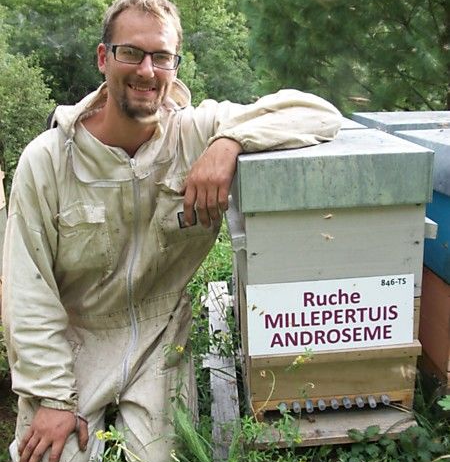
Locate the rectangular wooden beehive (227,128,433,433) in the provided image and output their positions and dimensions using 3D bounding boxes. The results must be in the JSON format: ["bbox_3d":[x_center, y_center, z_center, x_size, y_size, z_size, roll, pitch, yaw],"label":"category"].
[{"bbox_3d":[0.226,0.096,1.317,0.395,0.600,0.420,-3,17,0],"label":"rectangular wooden beehive"}]

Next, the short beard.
[{"bbox_3d":[-0.163,-0.233,1.055,0.085,0.055,0.050,4,18,-22],"label":"short beard"}]

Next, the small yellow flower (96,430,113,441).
[{"bbox_3d":[-0.224,0.380,1.030,0.028,0.021,0.025,-3,17,0],"label":"small yellow flower"}]

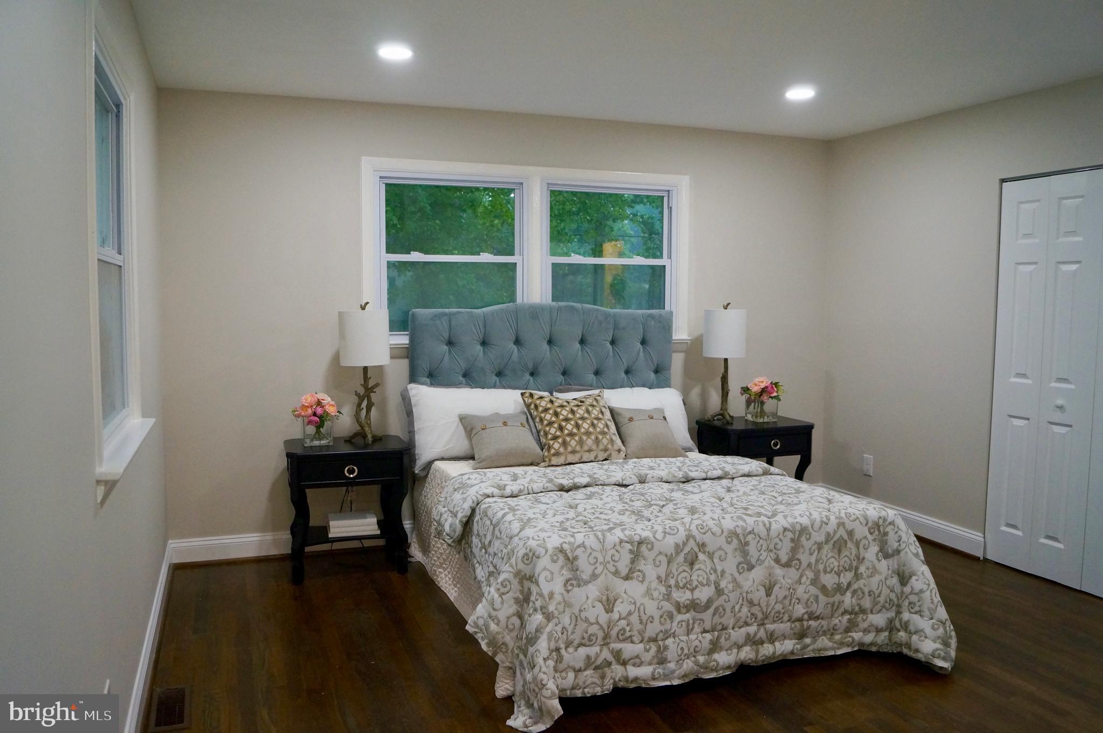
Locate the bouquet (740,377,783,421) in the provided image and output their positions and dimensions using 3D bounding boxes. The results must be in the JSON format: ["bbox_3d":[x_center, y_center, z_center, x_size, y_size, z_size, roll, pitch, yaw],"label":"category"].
[{"bbox_3d":[1.289,0.197,5.068,0.250,0.266,0.230,-2,5,-21],"label":"bouquet"}]

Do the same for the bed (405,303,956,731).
[{"bbox_3d":[0.327,0.395,3.890,1.710,1.360,2.220,-2,5,-21],"label":"bed"}]

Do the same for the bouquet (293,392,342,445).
[{"bbox_3d":[-1.194,0.264,4.209,0.250,0.266,0.230,-2,5,-21],"label":"bouquet"}]

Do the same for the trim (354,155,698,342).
[{"bbox_3d":[-0.074,-0.652,4.879,2.040,1.010,0.100,-2,5,-21],"label":"trim"}]

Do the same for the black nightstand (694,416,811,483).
[{"bbox_3d":[1.224,0.657,5.035,0.595,0.645,0.430,-2,5,-21],"label":"black nightstand"}]

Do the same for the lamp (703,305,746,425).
[{"bbox_3d":[1.044,-0.021,4.975,0.250,0.715,0.250,0,5,0],"label":"lamp"}]

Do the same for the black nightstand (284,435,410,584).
[{"bbox_3d":[-1.046,0.719,4.237,0.590,0.645,0.440,-2,5,-21],"label":"black nightstand"}]

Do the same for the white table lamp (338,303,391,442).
[{"bbox_3d":[-0.954,0.034,4.239,0.250,0.720,0.250,-2,5,-21],"label":"white table lamp"}]

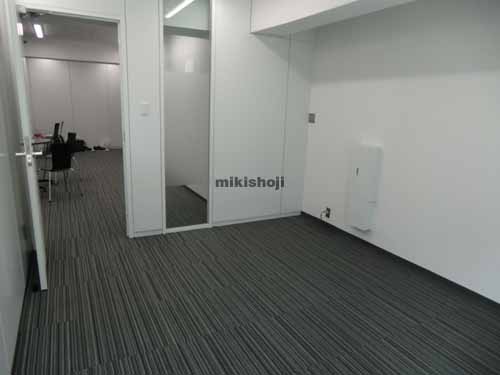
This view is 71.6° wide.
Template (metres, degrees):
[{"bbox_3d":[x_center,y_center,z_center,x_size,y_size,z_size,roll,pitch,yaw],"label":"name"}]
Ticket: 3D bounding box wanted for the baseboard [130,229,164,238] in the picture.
[{"bbox_3d":[-1.062,0.487,3.627,0.330,0.058,0.020,-5,15,-28],"label":"baseboard"}]

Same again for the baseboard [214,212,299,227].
[{"bbox_3d":[0.139,0.383,4.277,1.270,0.058,0.020,-5,15,-28],"label":"baseboard"}]

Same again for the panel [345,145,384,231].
[{"bbox_3d":[1.194,0.001,3.656,0.090,0.880,0.310,-5,15,-28],"label":"panel"}]

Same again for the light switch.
[{"bbox_3d":[-1.004,-0.752,3.335,0.080,0.125,0.014,-5,15,-28],"label":"light switch"}]

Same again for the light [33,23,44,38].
[{"bbox_3d":[-3.796,-2.812,6.247,0.140,0.080,1.300,-5,15,-28],"label":"light"}]

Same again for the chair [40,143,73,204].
[{"bbox_3d":[-2.721,-0.251,4.854,0.500,0.780,0.480,10,16,30],"label":"chair"}]

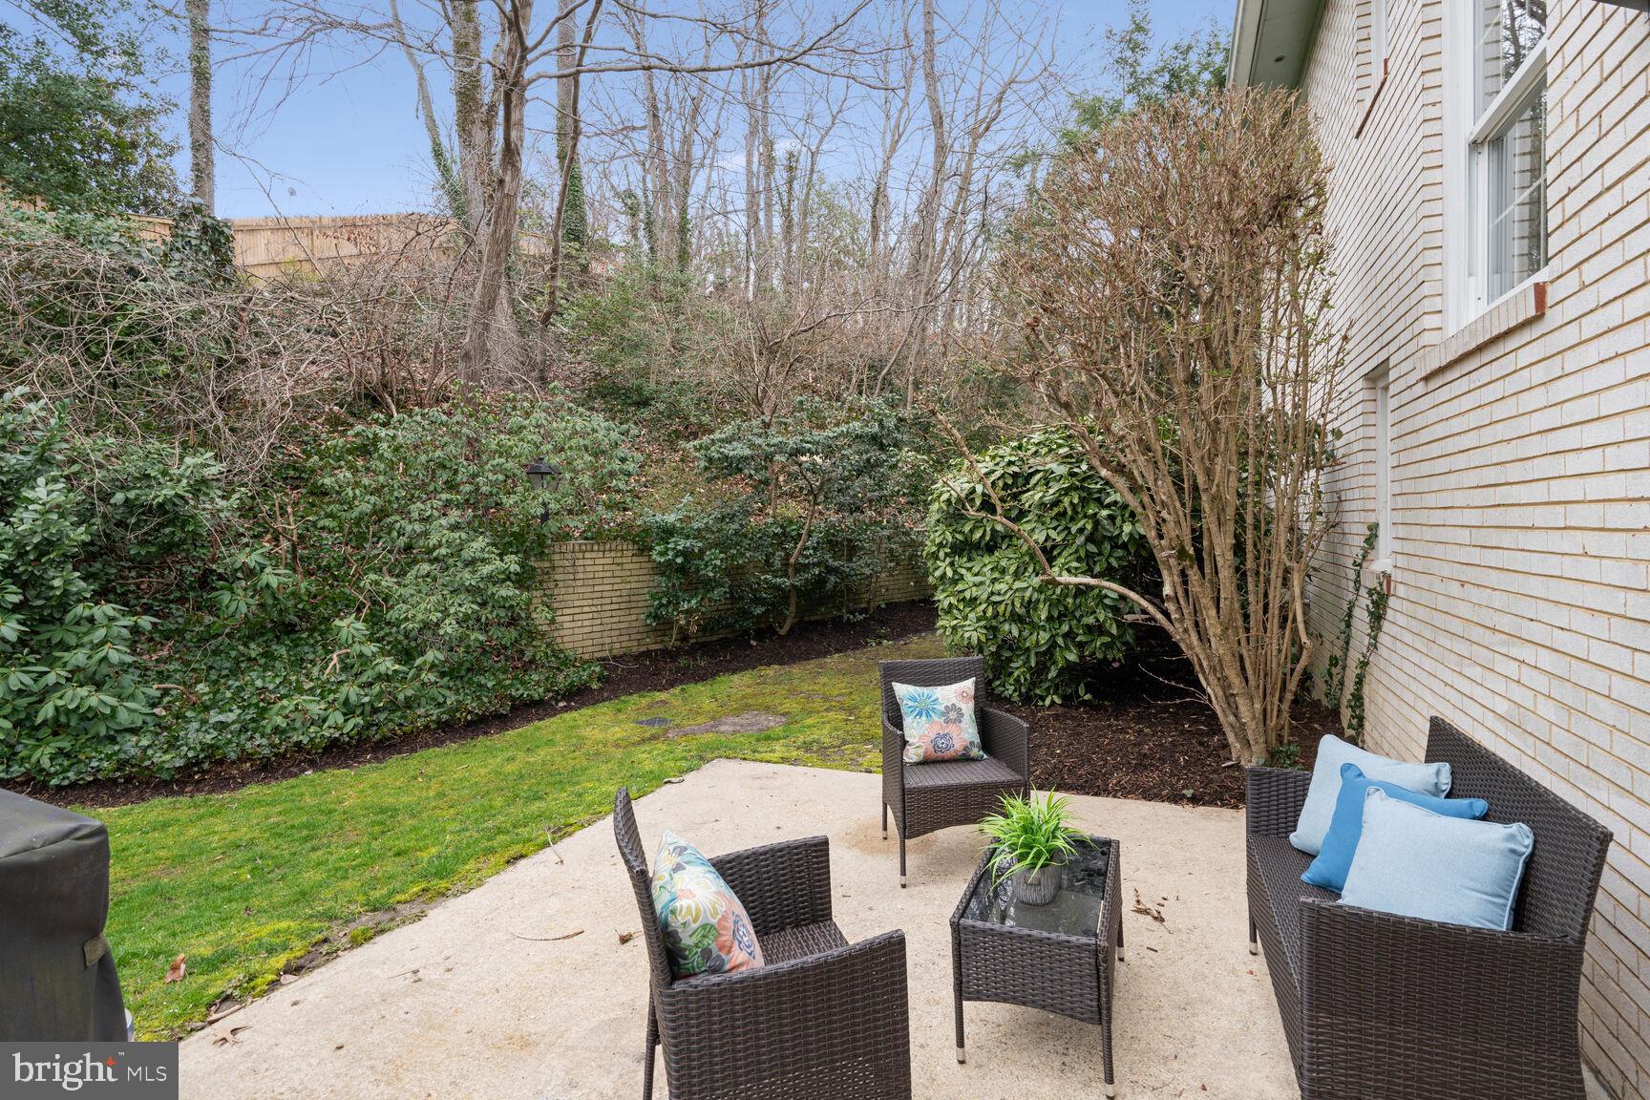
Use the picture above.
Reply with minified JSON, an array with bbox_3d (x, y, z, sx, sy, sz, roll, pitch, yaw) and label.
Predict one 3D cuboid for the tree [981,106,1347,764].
[{"bbox_3d":[2.069,-0.787,4.829,2.250,4.100,2.050,-1,2,0],"label":"tree"}]

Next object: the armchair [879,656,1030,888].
[{"bbox_3d":[0.556,0.953,3.475,0.545,0.845,0.550,-1,2,-6],"label":"armchair"}]

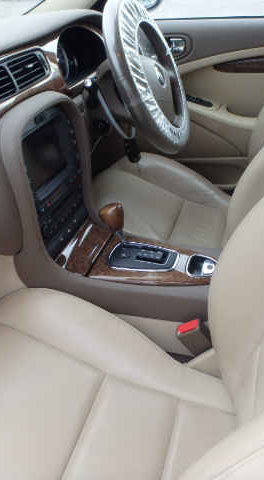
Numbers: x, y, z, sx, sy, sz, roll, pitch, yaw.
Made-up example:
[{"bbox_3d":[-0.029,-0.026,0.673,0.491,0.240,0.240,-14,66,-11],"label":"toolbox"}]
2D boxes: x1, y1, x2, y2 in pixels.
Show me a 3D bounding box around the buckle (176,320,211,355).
[{"bbox_3d":[0.118,0.176,0.909,0.043,0.076,0.027,-24,30,24],"label":"buckle"}]

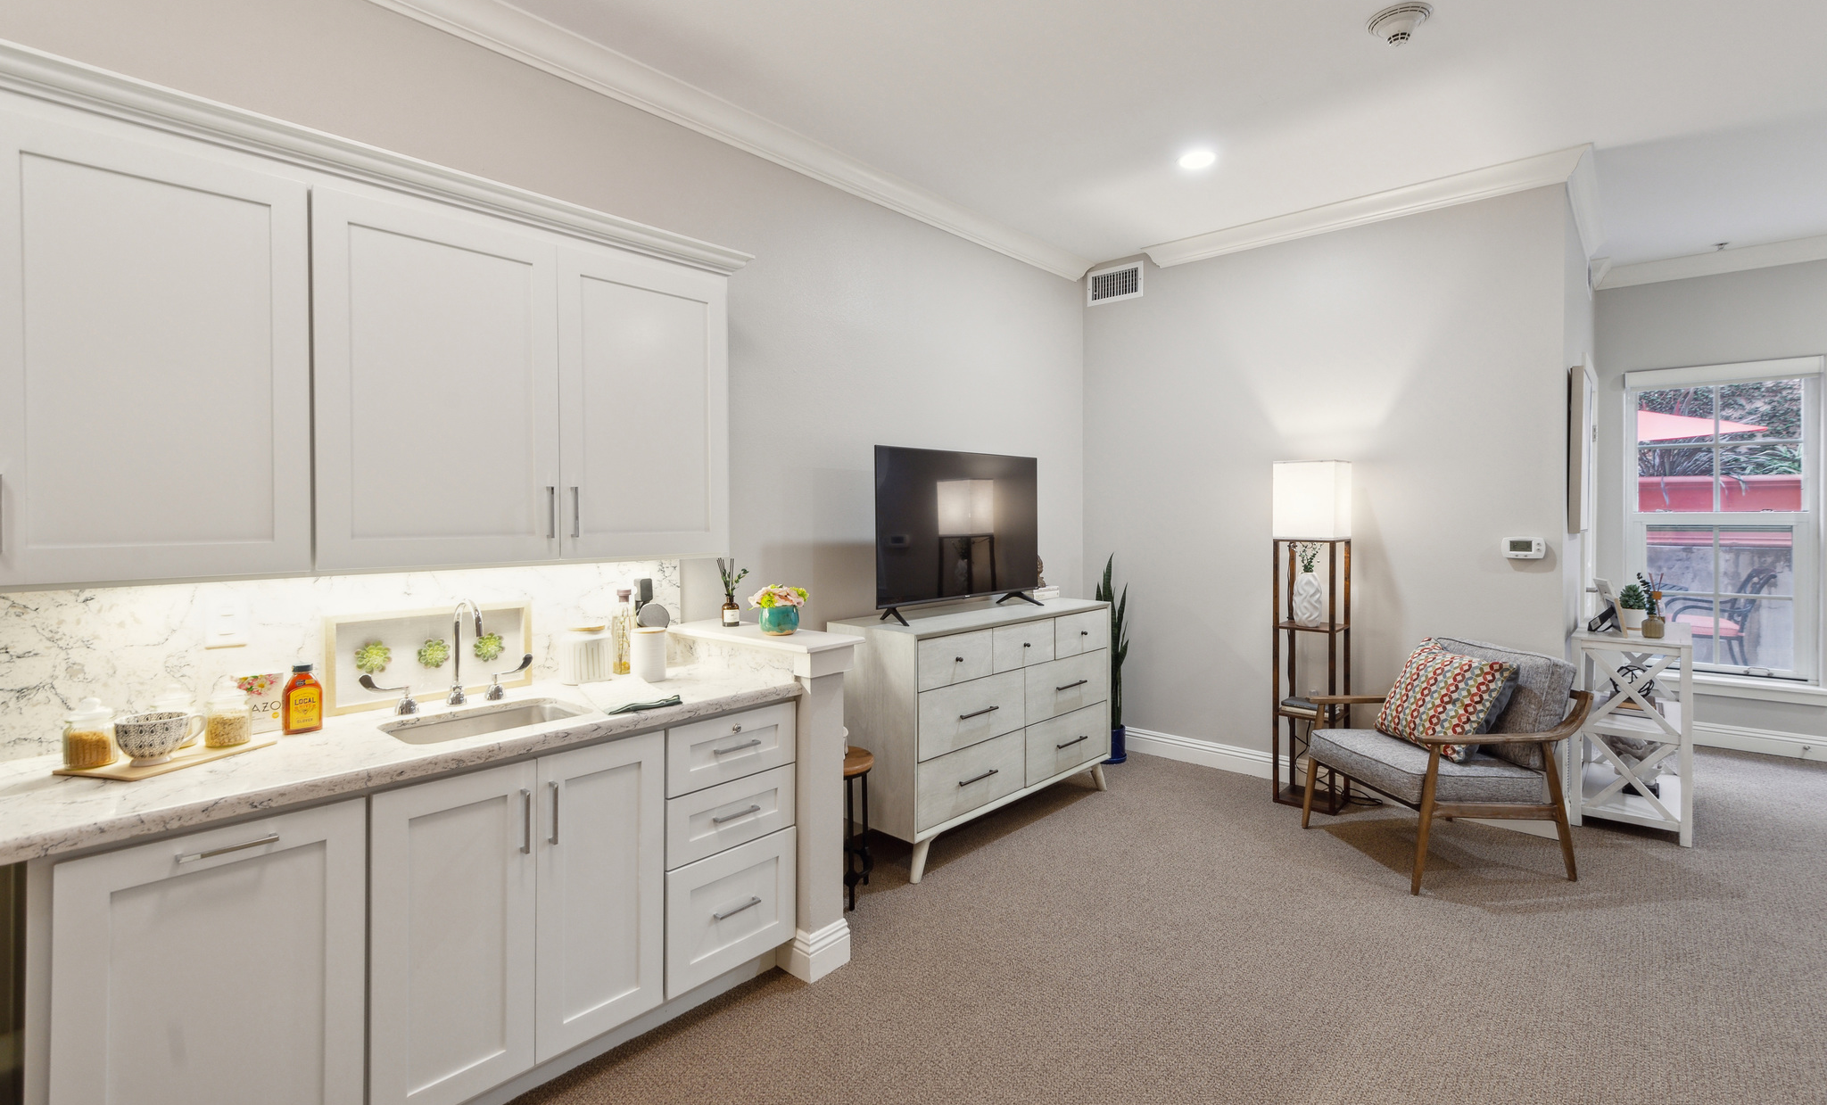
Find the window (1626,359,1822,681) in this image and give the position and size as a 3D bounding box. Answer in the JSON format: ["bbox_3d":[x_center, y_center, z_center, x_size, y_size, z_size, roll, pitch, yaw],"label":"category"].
[{"bbox_3d":[4.649,-0.184,4.685,0.796,1.788,0.100,2,2,43],"label":"window"}]

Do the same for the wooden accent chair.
[{"bbox_3d":[2.120,0.794,3.253,0.823,0.811,0.660,0,2,-9],"label":"wooden accent chair"}]

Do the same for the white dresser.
[{"bbox_3d":[0.311,0.726,3.617,0.480,0.910,1.410,2,3,42],"label":"white dresser"}]

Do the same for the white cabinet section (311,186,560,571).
[{"bbox_3d":[-1.234,-0.389,2.059,0.314,0.829,0.534,2,2,42],"label":"white cabinet section"}]

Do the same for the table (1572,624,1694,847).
[{"bbox_3d":[3.305,0.767,3.726,0.384,0.820,0.864,2,2,42],"label":"table"}]

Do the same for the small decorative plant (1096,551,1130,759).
[{"bbox_3d":[1.096,0.571,4.502,0.190,1.136,0.190,2,2,43],"label":"small decorative plant"}]

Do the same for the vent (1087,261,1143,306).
[{"bbox_3d":[1.140,-1.517,4.595,0.348,0.196,0.025,2,3,42],"label":"vent"}]

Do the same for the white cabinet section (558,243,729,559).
[{"bbox_3d":[-0.878,-0.412,2.457,0.314,0.845,0.536,2,2,42],"label":"white cabinet section"}]

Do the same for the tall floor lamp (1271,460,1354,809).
[{"bbox_3d":[1.878,0.379,3.821,0.262,1.590,0.262,2,3,42],"label":"tall floor lamp"}]

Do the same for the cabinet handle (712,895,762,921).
[{"bbox_3d":[-0.482,0.978,2.230,0.032,0.013,0.154,2,2,43],"label":"cabinet handle"}]

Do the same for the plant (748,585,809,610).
[{"bbox_3d":[-0.429,0.143,2.585,0.165,0.080,0.175,0,2,0],"label":"plant"}]

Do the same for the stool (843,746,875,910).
[{"bbox_3d":[-0.283,0.966,2.866,0.300,0.495,0.300,2,3,42],"label":"stool"}]

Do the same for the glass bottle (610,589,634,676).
[{"bbox_3d":[-0.917,0.245,2.557,0.060,0.270,0.060,2,2,43],"label":"glass bottle"}]

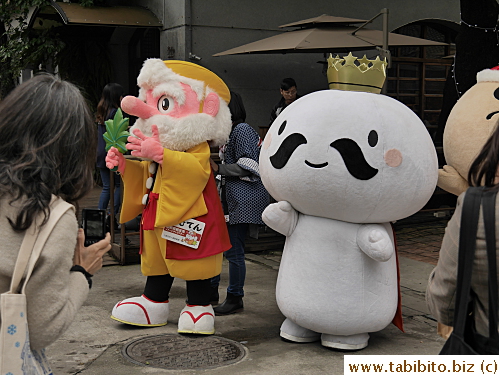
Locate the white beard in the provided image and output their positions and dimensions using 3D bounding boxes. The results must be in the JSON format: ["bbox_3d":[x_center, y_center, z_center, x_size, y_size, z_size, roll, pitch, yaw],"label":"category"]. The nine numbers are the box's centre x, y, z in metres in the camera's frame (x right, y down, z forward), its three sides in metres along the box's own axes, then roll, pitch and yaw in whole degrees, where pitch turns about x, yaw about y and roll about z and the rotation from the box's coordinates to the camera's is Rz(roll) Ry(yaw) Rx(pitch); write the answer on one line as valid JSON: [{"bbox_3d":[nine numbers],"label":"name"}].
[{"bbox_3d":[-0.442,-0.384,4.684,0.560,0.310,0.600,-3,6,-37],"label":"white beard"}]

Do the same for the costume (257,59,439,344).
[{"bbox_3d":[0.610,0.070,4.399,1.060,1.770,0.980,2,5,28],"label":"costume"}]

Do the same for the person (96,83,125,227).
[{"bbox_3d":[-1.459,-0.343,7.797,0.380,1.600,0.450,-3,5,-30],"label":"person"}]

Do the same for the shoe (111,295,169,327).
[{"bbox_3d":[-0.747,0.823,4.900,0.380,0.185,0.220,3,3,-26],"label":"shoe"}]

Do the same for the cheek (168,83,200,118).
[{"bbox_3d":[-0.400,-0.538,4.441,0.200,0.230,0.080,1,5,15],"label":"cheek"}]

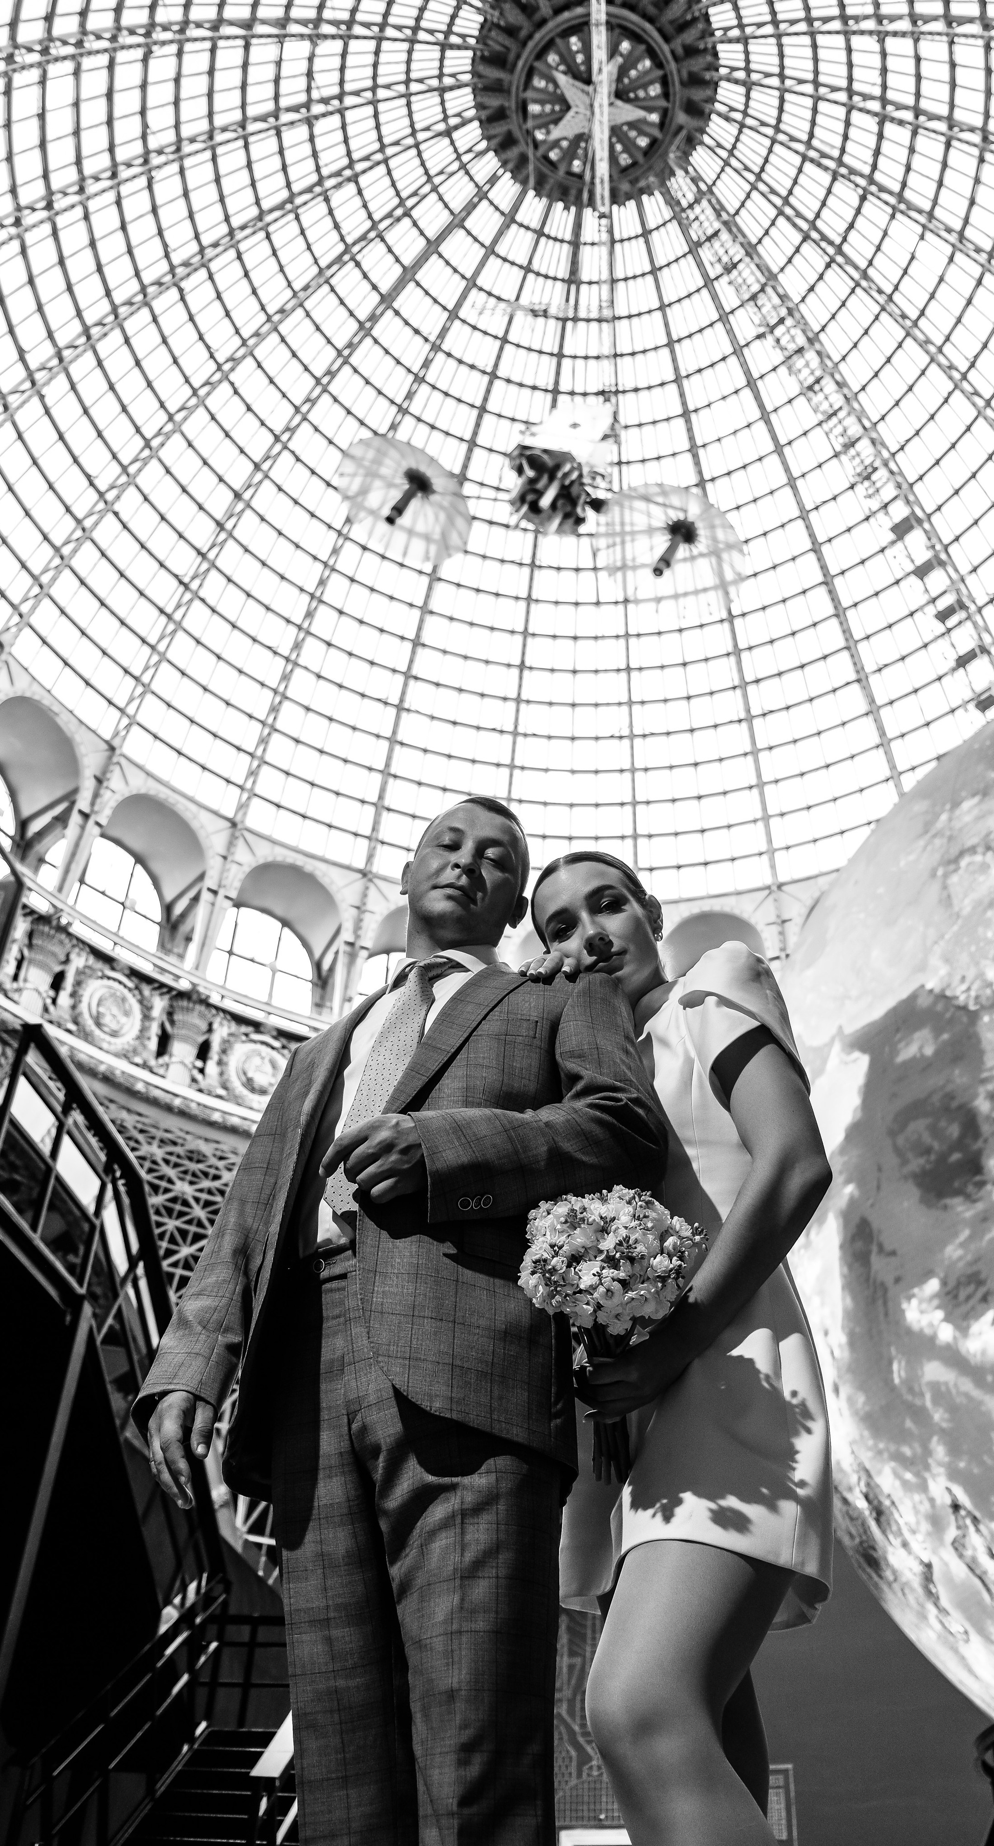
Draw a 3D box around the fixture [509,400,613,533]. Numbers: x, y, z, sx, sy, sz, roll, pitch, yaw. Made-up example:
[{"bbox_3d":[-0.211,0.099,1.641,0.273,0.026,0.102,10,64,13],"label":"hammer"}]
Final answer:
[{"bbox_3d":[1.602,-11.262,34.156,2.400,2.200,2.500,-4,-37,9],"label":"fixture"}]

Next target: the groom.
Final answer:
[{"bbox_3d":[-0.089,0.545,1.591,0.580,1.800,0.410,-16,-41,23],"label":"groom"}]

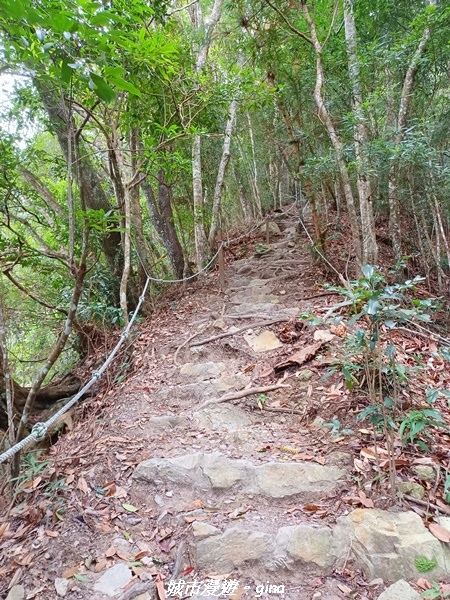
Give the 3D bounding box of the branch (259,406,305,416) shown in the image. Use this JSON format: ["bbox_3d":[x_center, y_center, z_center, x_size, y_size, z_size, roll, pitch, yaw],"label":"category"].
[{"bbox_3d":[0.347,0.671,2.607,0.259,0.030,0.045,4,18,14],"label":"branch"}]

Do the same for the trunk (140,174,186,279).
[{"bbox_3d":[-0.824,-1.046,6.000,0.380,1.550,0.320,-16,3,1],"label":"trunk"}]

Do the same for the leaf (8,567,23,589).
[{"bbox_3d":[-0.769,1.021,1.591,0.030,0.012,0.080,2,18,6],"label":"leaf"}]

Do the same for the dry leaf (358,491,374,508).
[{"bbox_3d":[0.603,0.849,1.845,0.042,0.018,0.088,-16,38,-21],"label":"dry leaf"}]

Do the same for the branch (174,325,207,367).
[{"bbox_3d":[-0.286,0.397,3.800,0.160,0.080,0.601,6,28,20],"label":"branch"}]

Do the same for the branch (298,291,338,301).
[{"bbox_3d":[1.148,-0.053,5.300,0.576,0.040,0.060,-10,19,-20],"label":"branch"}]

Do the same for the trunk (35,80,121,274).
[{"bbox_3d":[-1.995,-1.668,5.900,0.380,2.750,0.380,-23,0,0],"label":"trunk"}]

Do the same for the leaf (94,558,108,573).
[{"bbox_3d":[-0.464,1.004,1.640,0.033,0.014,0.063,12,21,32],"label":"leaf"}]

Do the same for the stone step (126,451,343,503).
[{"bbox_3d":[0.076,0.925,2.270,1.070,0.170,0.280,0,2,5],"label":"stone step"}]

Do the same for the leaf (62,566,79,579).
[{"bbox_3d":[-0.573,1.014,1.612,0.066,0.013,0.033,-15,23,-39],"label":"leaf"}]

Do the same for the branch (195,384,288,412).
[{"bbox_3d":[0.123,0.602,2.744,0.670,0.065,0.100,-8,19,-23],"label":"branch"}]

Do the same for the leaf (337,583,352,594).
[{"bbox_3d":[0.451,1.077,1.620,0.030,0.012,0.060,-14,8,-39],"label":"leaf"}]

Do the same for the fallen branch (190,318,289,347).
[{"bbox_3d":[0.166,0.294,4.025,1.098,0.060,0.090,-12,20,-30],"label":"fallen branch"}]

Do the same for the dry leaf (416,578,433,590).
[{"bbox_3d":[0.746,1.064,1.620,0.056,0.015,0.040,-3,17,-11],"label":"dry leaf"}]

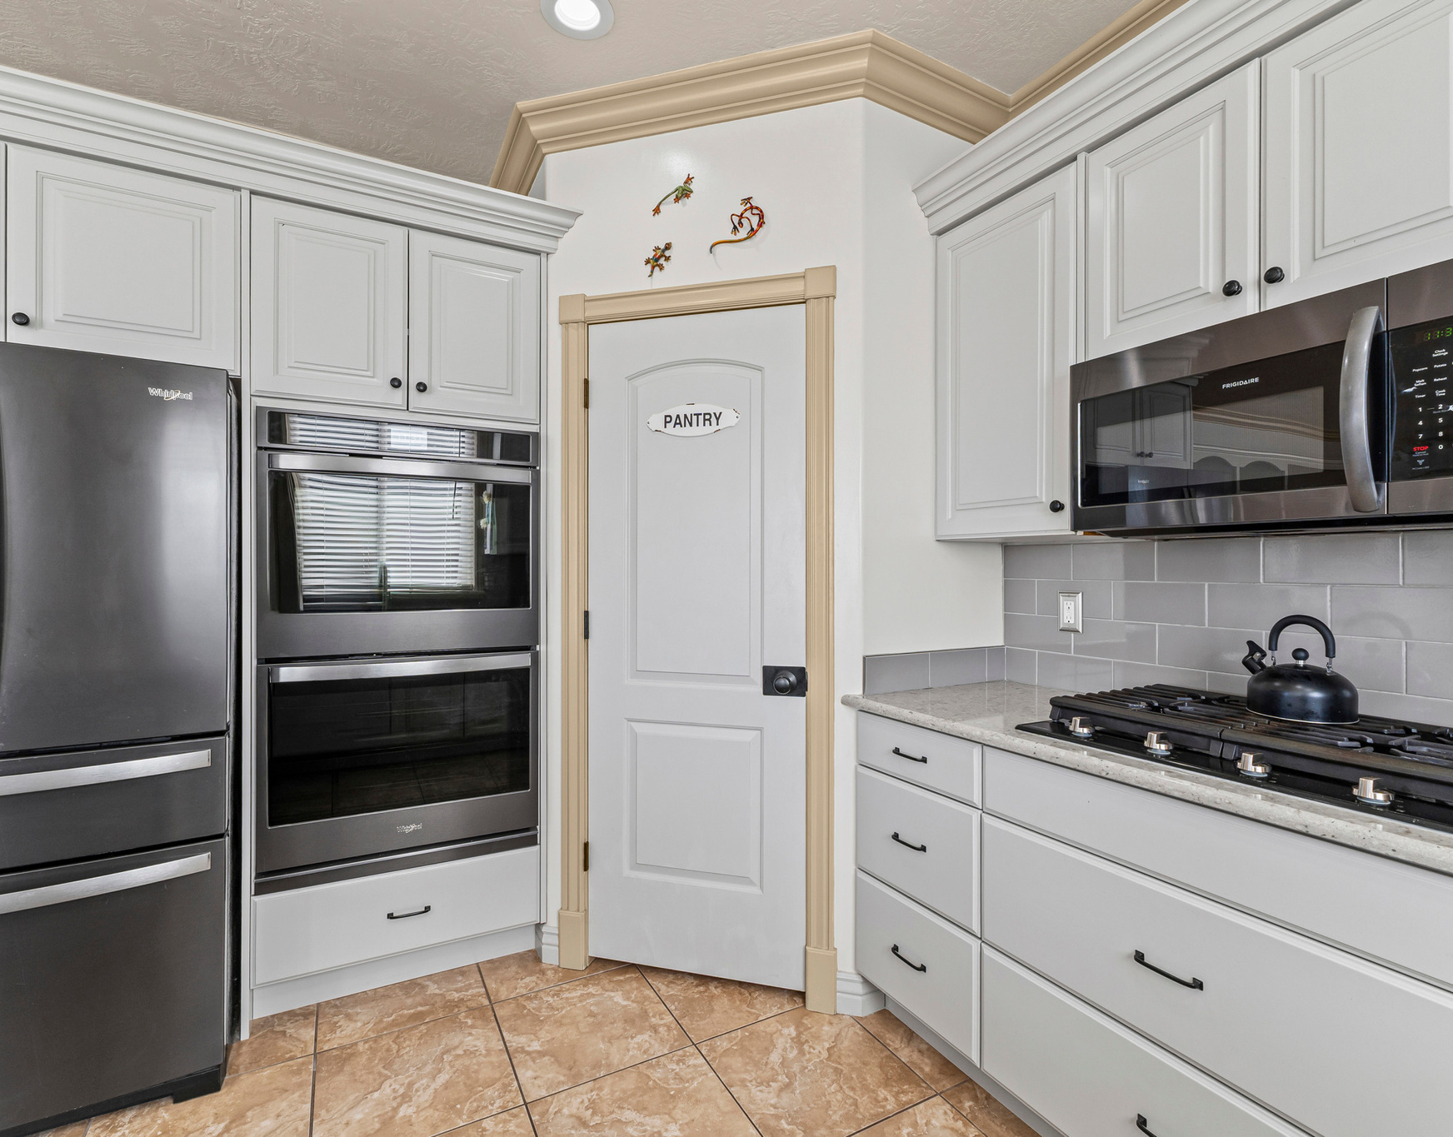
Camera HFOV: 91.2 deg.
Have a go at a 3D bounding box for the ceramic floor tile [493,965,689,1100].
[{"bbox_3d":[-0.389,1.285,1.997,0.442,0.012,0.442,0,0,-28],"label":"ceramic floor tile"}]

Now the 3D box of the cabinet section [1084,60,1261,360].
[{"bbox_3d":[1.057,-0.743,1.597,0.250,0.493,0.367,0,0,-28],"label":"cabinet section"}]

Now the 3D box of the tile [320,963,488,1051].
[{"bbox_3d":[-0.944,1.288,2.089,0.449,0.015,0.255,0,0,-28],"label":"tile"}]

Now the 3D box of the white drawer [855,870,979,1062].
[{"bbox_3d":[0.652,0.997,1.920,0.400,0.291,0.444,0,0,-28],"label":"white drawer"}]

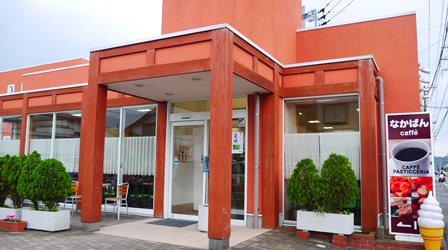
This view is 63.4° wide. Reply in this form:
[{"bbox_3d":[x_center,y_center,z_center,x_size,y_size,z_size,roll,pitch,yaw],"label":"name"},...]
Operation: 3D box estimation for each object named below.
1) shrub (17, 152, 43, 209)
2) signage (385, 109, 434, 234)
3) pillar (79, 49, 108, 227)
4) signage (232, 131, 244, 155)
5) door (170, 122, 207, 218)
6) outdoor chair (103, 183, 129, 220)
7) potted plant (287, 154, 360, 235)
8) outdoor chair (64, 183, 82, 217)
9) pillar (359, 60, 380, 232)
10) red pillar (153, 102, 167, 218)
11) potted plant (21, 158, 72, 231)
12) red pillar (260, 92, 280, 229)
[{"bbox_3d":[-3.453,1.033,6.828,0.520,1.084,0.520,-2,-7,28],"label":"shrub"},{"bbox_3d":[2.978,0.774,5.804,0.669,1.908,0.120,-1,-6,14],"label":"signage"},{"bbox_3d":[-2.356,0.270,6.643,0.248,3.229,0.242,-2,-7,28],"label":"pillar"},{"bbox_3d":[0.281,0.370,7.362,0.297,0.420,0.020,-2,-7,28],"label":"signage"},{"bbox_3d":[-0.769,0.994,8.017,0.880,2.151,0.080,-2,-7,28],"label":"door"},{"bbox_3d":[-2.319,1.645,7.902,0.430,0.760,0.400,-2,-7,28],"label":"outdoor chair"},{"bbox_3d":[1.735,1.175,6.424,1.275,1.330,0.610,-2,-7,28],"label":"potted plant"},{"bbox_3d":[-3.318,1.674,8.205,0.500,0.740,0.460,-2,-7,28],"label":"outdoor chair"},{"bbox_3d":[2.718,0.360,6.814,0.250,3.174,0.248,-2,-7,28],"label":"pillar"},{"bbox_3d":[-1.395,0.792,8.361,0.248,2.629,0.248,-2,-7,28],"label":"red pillar"},{"bbox_3d":[-3.222,1.243,6.666,0.995,1.270,0.580,-2,-7,28],"label":"potted plant"},{"bbox_3d":[0.923,0.673,7.154,0.242,2.645,0.250,-2,-7,28],"label":"red pillar"}]

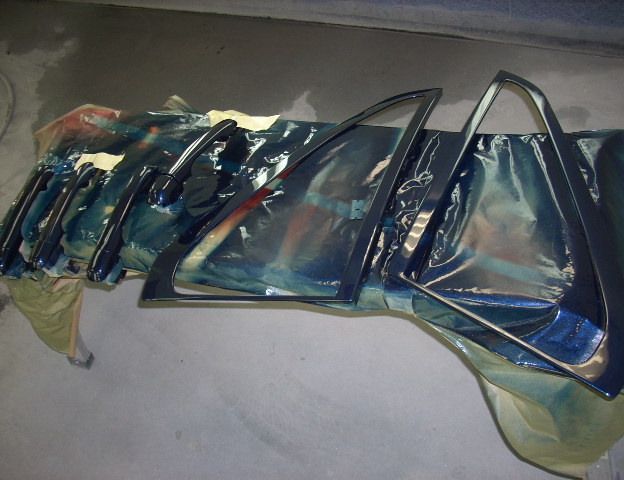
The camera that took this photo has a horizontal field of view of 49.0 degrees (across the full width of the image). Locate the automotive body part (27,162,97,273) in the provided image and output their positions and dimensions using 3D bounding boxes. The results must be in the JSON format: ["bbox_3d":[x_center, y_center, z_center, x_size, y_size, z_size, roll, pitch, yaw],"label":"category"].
[{"bbox_3d":[-0.414,-0.046,1.158,0.034,0.042,0.225,4,51,8],"label":"automotive body part"}]

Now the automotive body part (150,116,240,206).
[{"bbox_3d":[-0.198,-0.141,1.219,0.040,0.047,0.218,23,56,22],"label":"automotive body part"}]

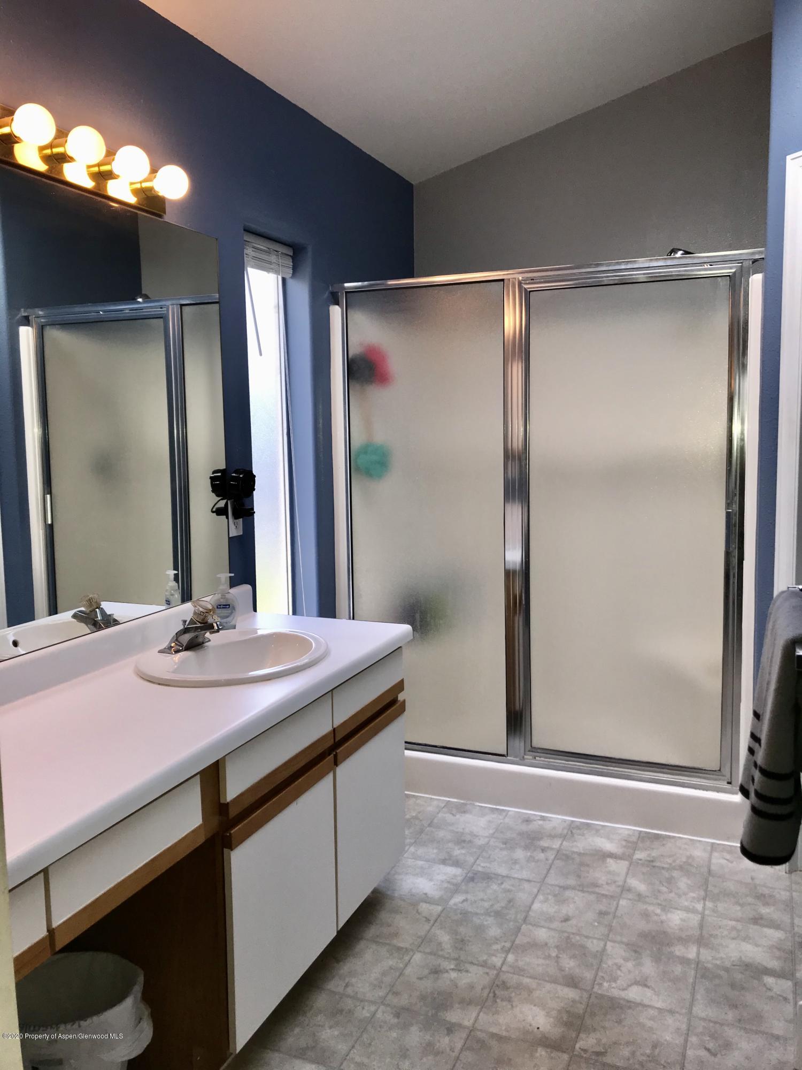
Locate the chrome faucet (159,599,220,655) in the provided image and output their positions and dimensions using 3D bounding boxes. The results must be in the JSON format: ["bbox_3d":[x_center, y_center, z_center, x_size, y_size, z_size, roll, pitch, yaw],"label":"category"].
[{"bbox_3d":[-0.550,0.238,2.318,0.149,0.131,0.153,2,8,23],"label":"chrome faucet"}]

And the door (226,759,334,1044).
[{"bbox_3d":[-0.263,0.837,2.000,0.018,0.439,0.459,2,8,23],"label":"door"}]

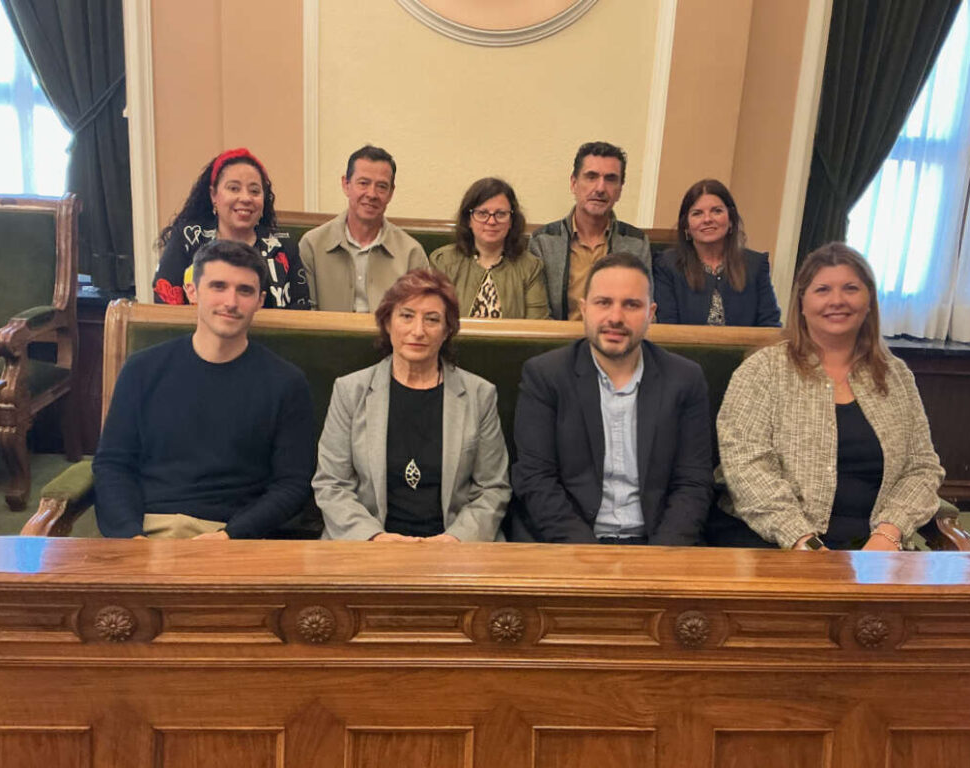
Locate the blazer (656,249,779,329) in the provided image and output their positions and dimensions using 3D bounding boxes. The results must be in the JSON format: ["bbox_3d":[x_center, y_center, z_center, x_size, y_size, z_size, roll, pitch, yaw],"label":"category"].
[{"bbox_3d":[0.809,-0.224,2.934,0.452,0.520,0.330,4,14,5],"label":"blazer"}]

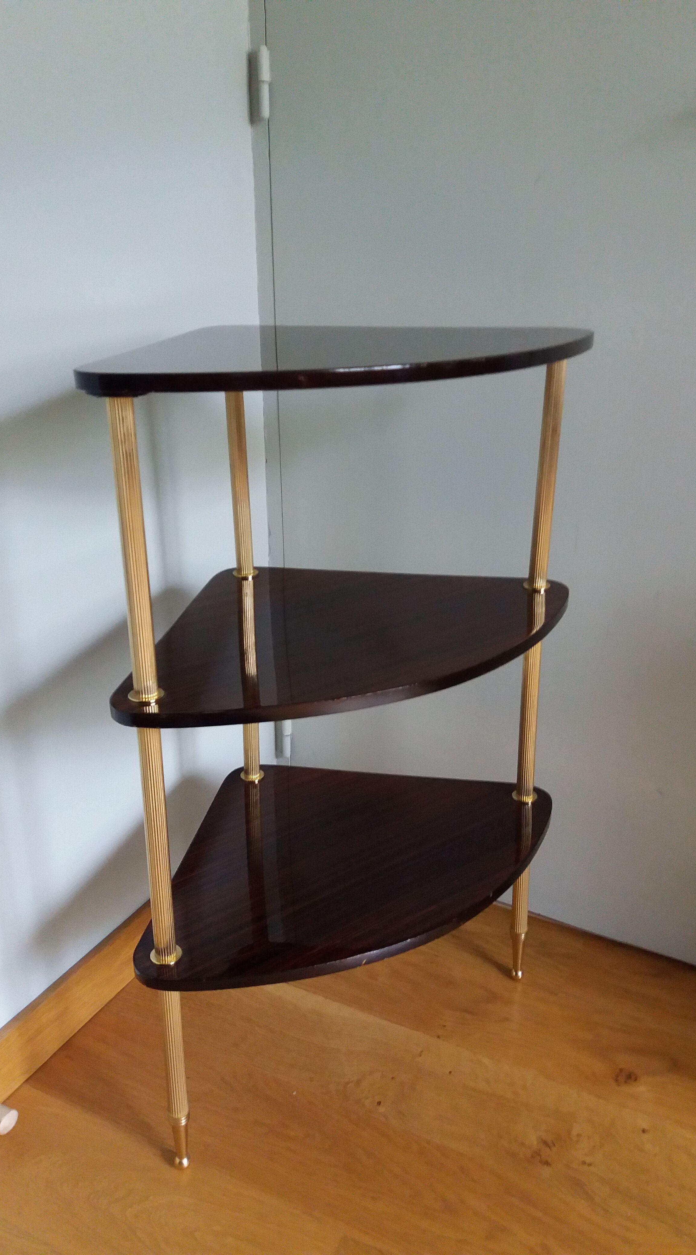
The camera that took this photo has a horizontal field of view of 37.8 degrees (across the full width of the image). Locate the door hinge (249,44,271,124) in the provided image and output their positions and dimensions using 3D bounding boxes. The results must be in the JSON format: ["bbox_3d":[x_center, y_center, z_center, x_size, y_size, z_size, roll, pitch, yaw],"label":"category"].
[{"bbox_3d":[-0.106,-0.660,1.232,0.022,0.083,0.015,11,24,28],"label":"door hinge"}]

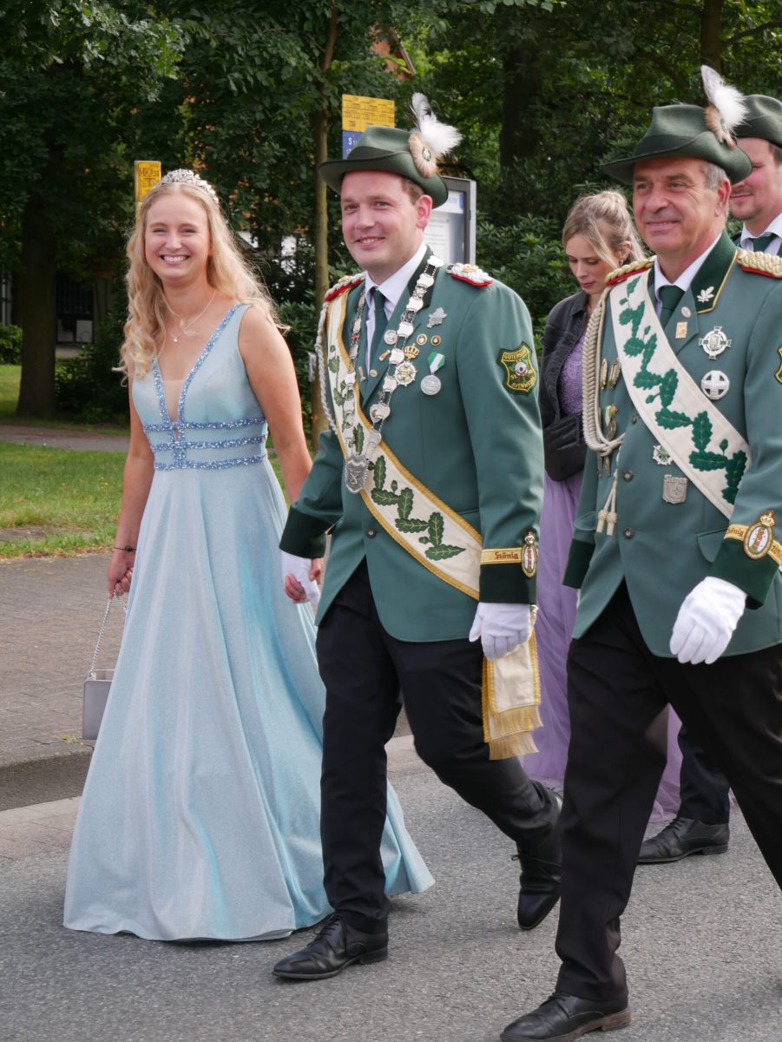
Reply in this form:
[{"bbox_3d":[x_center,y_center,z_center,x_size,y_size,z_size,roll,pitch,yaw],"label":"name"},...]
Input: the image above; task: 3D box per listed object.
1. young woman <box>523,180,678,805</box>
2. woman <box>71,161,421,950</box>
[{"bbox_3d":[0.650,-0.059,6.569,0.680,1.760,0.600,-6,9,-43],"label":"young woman"},{"bbox_3d":[-0.380,0.063,5.506,0.880,1.770,0.720,-6,9,-43],"label":"woman"}]

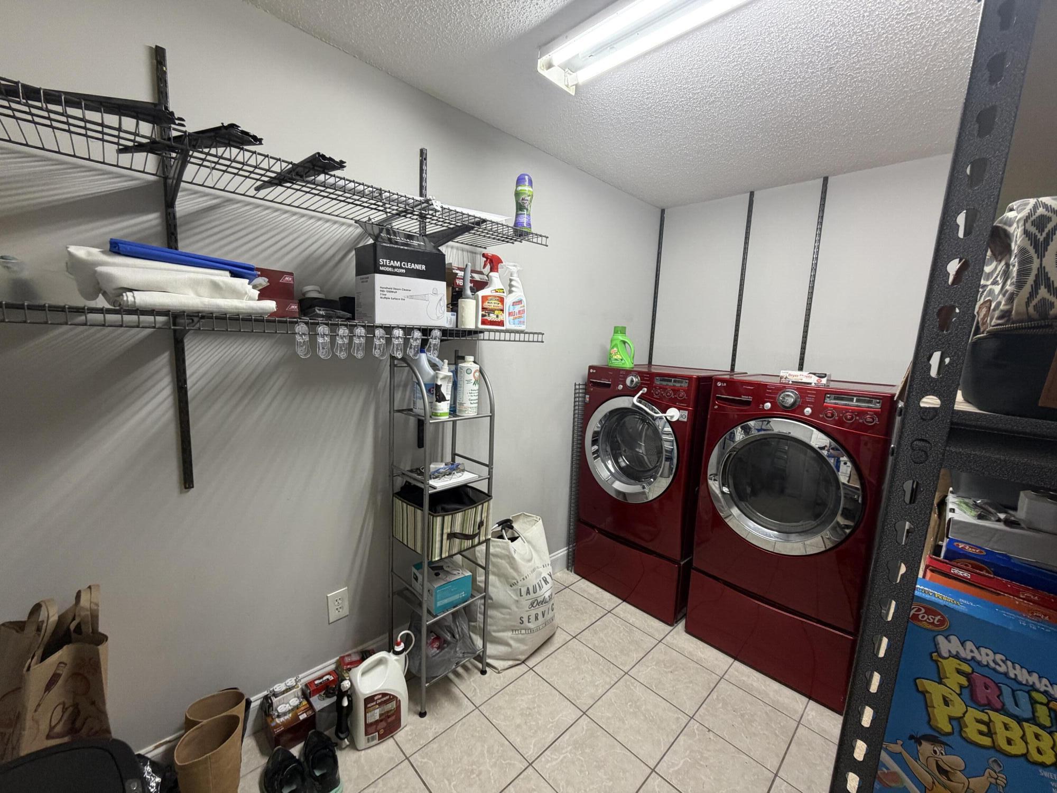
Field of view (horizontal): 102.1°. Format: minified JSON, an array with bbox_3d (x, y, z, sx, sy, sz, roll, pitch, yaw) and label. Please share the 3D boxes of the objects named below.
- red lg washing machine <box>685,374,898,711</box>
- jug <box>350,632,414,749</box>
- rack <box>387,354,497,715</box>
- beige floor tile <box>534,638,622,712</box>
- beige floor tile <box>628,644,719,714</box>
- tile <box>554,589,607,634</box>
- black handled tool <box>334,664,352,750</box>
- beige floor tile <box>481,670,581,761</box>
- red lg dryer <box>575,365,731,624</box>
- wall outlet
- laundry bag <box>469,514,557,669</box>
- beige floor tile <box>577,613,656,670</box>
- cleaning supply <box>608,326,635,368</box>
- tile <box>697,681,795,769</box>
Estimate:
[{"bbox_3d":[1.353,0.584,2.185,0.683,1.337,0.765,11,12,43],"label":"red lg washing machine"},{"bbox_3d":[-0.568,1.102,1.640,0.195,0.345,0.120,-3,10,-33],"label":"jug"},{"bbox_3d":[-0.363,0.541,1.777,0.328,1.385,0.280,-6,12,-44],"label":"rack"},{"bbox_3d":[0.232,1.266,1.964,0.305,0.012,0.305,-6,12,-44],"label":"beige floor tile"},{"bbox_3d":[0.663,1.270,1.940,0.298,0.010,0.298,-6,12,-44],"label":"beige floor tile"},{"bbox_3d":[0.234,1.186,2.368,0.298,0.010,0.298,-6,12,-44],"label":"tile"},{"bbox_3d":[-0.663,1.108,1.538,0.050,0.285,0.055,-6,12,-44],"label":"black handled tool"},{"bbox_3d":[0.011,1.288,1.748,0.305,0.012,0.305,-6,12,-44],"label":"beige floor tile"},{"bbox_3d":[0.778,0.504,2.643,0.704,1.345,0.685,-6,12,-44],"label":"red lg dryer"},{"bbox_3d":[-0.776,0.857,1.747,0.079,0.125,0.010,-6,12,-44],"label":"wall outlet"},{"bbox_3d":[-0.084,0.928,2.150,0.340,0.580,0.400,9,11,38],"label":"laundry bag"},{"bbox_3d":[0.454,1.243,2.179,0.305,0.012,0.305,-6,12,-44],"label":"beige floor tile"},{"bbox_3d":[0.562,-0.299,2.591,0.148,0.240,0.090,6,9,21],"label":"cleaning supply"},{"bbox_3d":[0.887,1.324,1.744,0.305,0.012,0.305,-6,12,-44],"label":"tile"}]

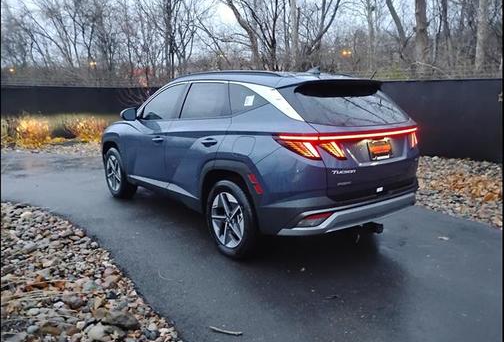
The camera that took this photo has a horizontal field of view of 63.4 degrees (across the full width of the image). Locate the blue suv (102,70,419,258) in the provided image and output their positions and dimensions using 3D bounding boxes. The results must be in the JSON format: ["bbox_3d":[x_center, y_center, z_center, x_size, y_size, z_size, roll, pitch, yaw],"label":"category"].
[{"bbox_3d":[-0.367,-0.364,5.143,1.930,1.680,4.640,-11,15,-38],"label":"blue suv"}]

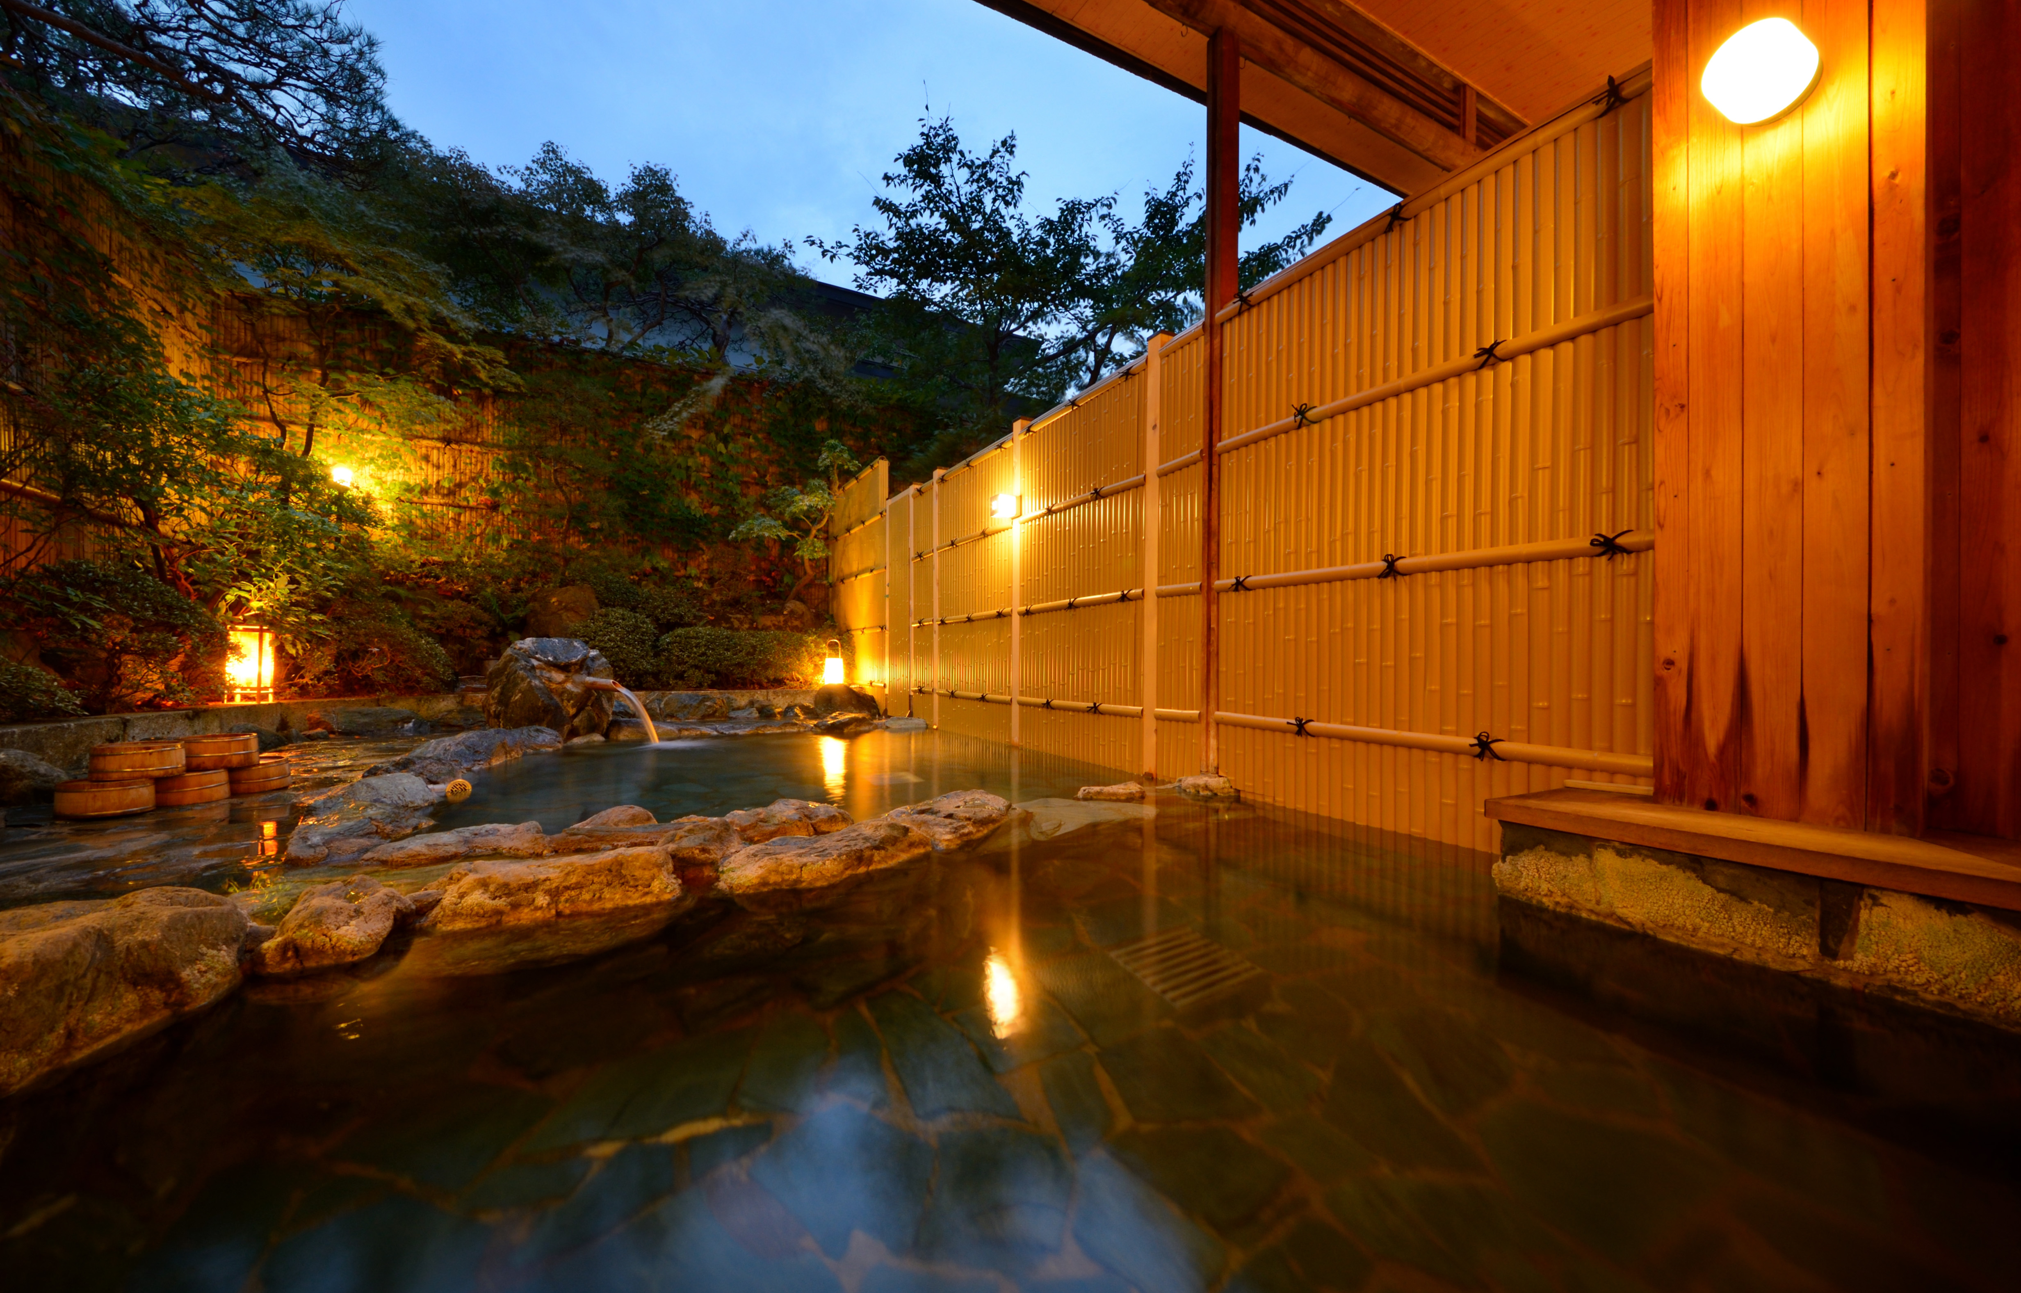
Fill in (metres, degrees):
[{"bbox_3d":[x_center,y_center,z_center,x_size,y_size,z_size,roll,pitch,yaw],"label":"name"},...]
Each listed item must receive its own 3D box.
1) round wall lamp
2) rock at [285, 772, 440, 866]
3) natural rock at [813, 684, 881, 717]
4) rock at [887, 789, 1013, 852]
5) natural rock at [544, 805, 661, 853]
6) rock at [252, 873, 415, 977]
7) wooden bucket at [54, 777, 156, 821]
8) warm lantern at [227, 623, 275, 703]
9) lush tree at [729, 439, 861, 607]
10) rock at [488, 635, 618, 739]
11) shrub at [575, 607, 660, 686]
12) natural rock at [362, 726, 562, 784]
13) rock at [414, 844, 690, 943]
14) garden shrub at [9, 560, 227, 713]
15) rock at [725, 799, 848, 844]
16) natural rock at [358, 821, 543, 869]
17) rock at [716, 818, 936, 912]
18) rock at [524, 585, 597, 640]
[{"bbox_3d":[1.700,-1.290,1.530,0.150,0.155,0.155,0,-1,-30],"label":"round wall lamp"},{"bbox_3d":[-2.220,0.578,2.370,0.310,0.210,0.720,0,-1,-27],"label":"rock"},{"bbox_3d":[-1.530,0.519,6.250,0.620,0.290,0.450,1,-1,-11],"label":"natural rock"},{"bbox_3d":[-0.230,0.636,2.570,0.260,0.150,0.560,0,-1,28],"label":"rock"},{"bbox_3d":[-1.430,0.622,2.360,0.370,0.140,0.280,1,-1,-11],"label":"natural rock"},{"bbox_3d":[-1.500,0.599,1.530,0.270,0.150,0.230,1,-1,-37],"label":"rock"},{"bbox_3d":[-3.449,0.583,2.567,0.230,0.110,0.230,1,-1,0],"label":"wooden bucket"},{"bbox_3d":[-5.150,0.124,4.550,0.155,0.540,0.155,1,-1,-29],"label":"warm lantern"},{"bbox_3d":[-2.670,-1.521,8.300,1.550,2.000,1.200,1,-1,-17],"label":"lush tree"},{"bbox_3d":[-3.520,0.323,5.220,0.860,0.780,0.720,1,-1,-34],"label":"rock"},{"bbox_3d":[-3.740,0.025,6.420,0.720,0.770,0.680,1,-1,-34],"label":"shrub"},{"bbox_3d":[-3.100,0.599,3.920,0.420,0.210,1.200,1,-1,-5],"label":"natural rock"},{"bbox_3d":[-1.065,0.595,1.630,0.530,0.175,0.240,0,-1,-18],"label":"rock"},{"bbox_3d":[-5.220,-0.049,4.020,0.720,0.890,0.820,0,-1,-30],"label":"garden shrub"},{"bbox_3d":[-0.785,0.608,2.360,0.410,0.150,0.200,0,-1,-19],"label":"rock"},{"bbox_3d":[-1.700,0.610,2.100,0.460,0.120,0.190,0,-1,-16],"label":"natural rock"},{"bbox_3d":[-0.510,0.617,1.940,0.610,0.180,0.250,0,-1,-30],"label":"rock"},{"bbox_3d":[-4.950,-0.306,7.400,0.740,0.580,0.550,1,-1,-34],"label":"rock"}]

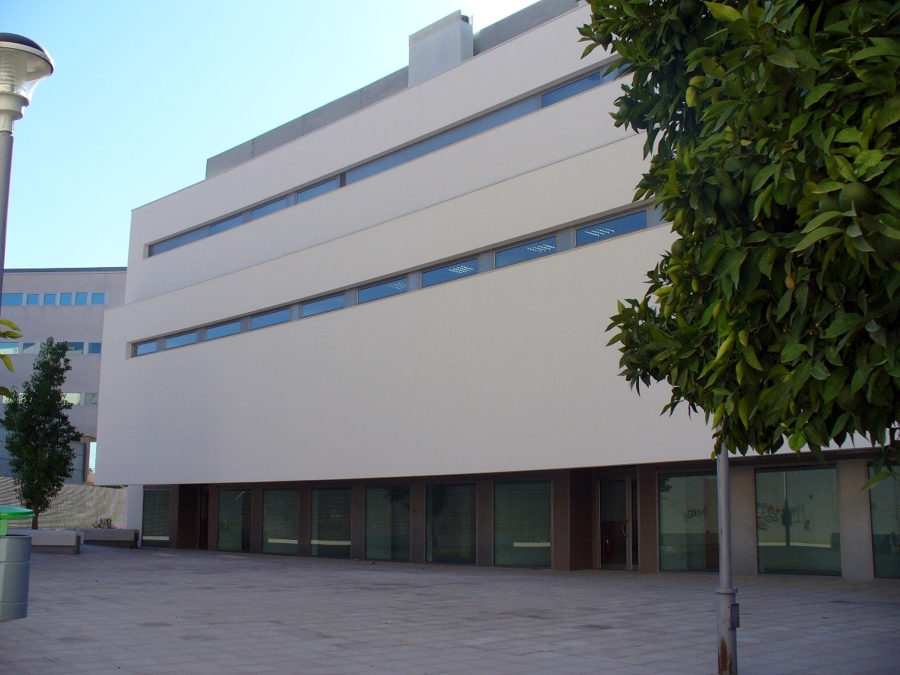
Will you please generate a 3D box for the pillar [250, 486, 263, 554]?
[{"bbox_3d":[-6.994,6.783,35.661,0.400,2.448,0.762,11,-15,-43],"label":"pillar"}]

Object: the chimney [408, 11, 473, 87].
[{"bbox_3d":[-0.281,-8.505,28.716,0.495,1.850,2.336,9,-14,-43],"label":"chimney"}]

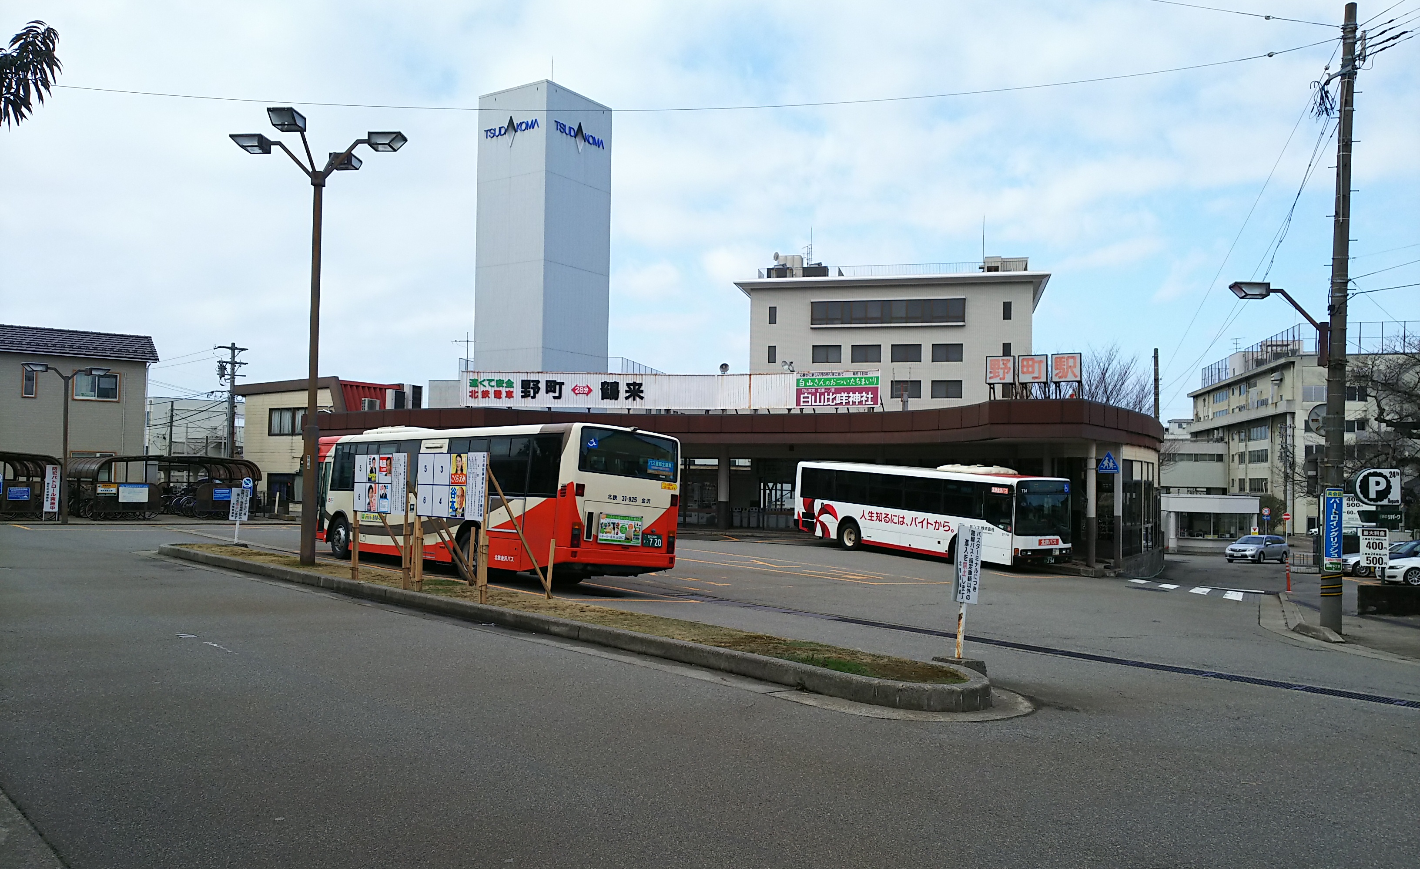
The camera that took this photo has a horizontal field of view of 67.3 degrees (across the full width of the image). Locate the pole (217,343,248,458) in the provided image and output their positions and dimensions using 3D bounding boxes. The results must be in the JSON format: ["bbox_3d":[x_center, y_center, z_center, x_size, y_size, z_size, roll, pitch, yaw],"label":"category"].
[{"bbox_3d":[-25.621,-0.573,57.026,1.800,8.671,0.600,2,-2,-27],"label":"pole"}]

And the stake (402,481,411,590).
[{"bbox_3d":[-4.460,1.470,15.750,0.090,1.660,0.100,3,-3,-44],"label":"stake"}]

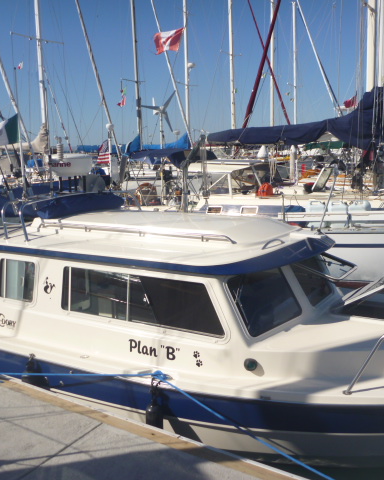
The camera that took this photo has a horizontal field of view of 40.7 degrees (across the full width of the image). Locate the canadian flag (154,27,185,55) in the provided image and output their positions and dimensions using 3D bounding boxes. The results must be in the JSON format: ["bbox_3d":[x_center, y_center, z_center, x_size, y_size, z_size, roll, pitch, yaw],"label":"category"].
[{"bbox_3d":[-0.561,-4.971,12.900,0.740,0.640,0.200,-1,10,0],"label":"canadian flag"}]

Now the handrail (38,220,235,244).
[{"bbox_3d":[-0.646,-0.088,5.428,2.400,0.110,0.070,5,11,28],"label":"handrail"}]

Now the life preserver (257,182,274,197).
[{"bbox_3d":[1.732,-1.190,12.200,0.420,0.340,0.220,5,11,27],"label":"life preserver"}]

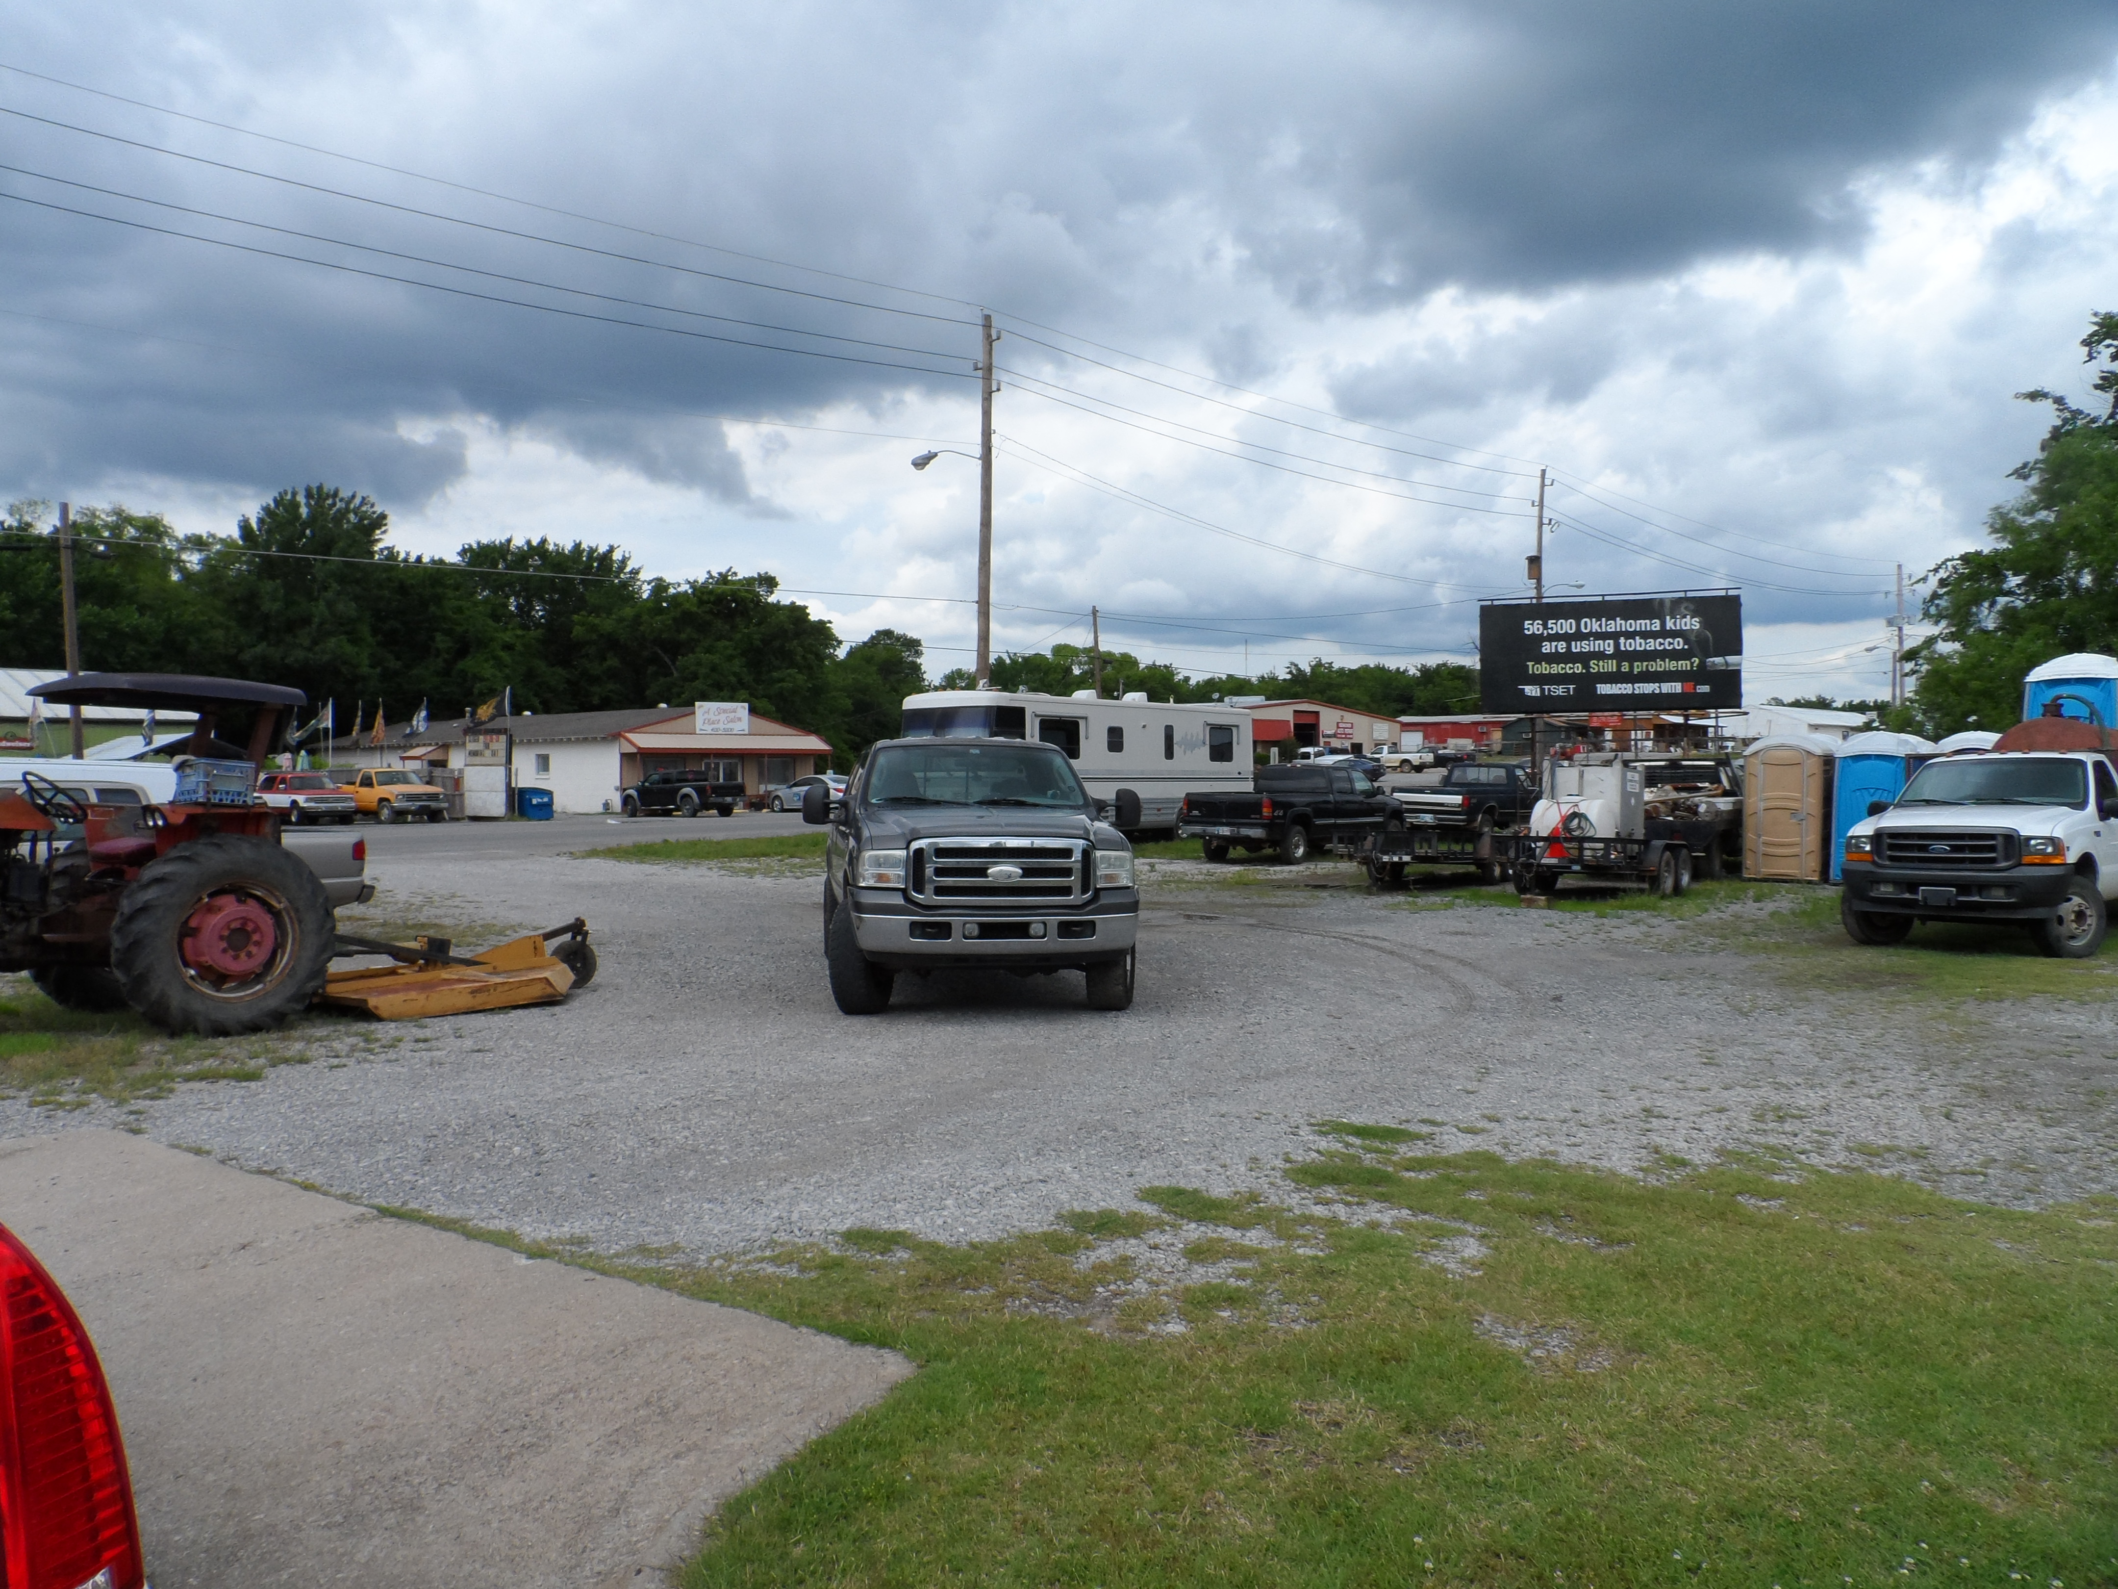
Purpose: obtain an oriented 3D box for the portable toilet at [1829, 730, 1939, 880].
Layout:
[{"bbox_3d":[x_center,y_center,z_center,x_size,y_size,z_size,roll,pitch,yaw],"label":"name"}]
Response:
[{"bbox_3d":[13.044,0.175,23.268,1.120,2.310,1.200,1,1,43],"label":"portable toilet"}]

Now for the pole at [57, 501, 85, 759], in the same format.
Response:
[{"bbox_3d":[-22.118,-2.667,32.961,0.270,7.720,0.270,-4,1,-44],"label":"pole"}]

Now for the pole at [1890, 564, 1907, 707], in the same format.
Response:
[{"bbox_3d":[43.800,-5.717,76.317,0.900,12.400,0.700,-1,1,-44],"label":"pole"}]

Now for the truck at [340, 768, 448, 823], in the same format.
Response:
[{"bbox_3d":[-22.882,0.020,49.699,5.200,1.820,1.950,1,1,40],"label":"truck"}]

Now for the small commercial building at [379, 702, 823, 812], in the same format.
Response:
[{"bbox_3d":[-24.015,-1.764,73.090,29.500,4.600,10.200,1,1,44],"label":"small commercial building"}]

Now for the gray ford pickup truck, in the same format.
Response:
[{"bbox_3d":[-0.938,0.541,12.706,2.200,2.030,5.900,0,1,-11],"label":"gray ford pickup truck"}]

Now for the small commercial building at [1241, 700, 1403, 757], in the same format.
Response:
[{"bbox_3d":[12.141,-4.172,107.845,20.000,5.100,16.000,0,1,-38],"label":"small commercial building"}]

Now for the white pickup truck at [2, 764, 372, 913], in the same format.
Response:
[{"bbox_3d":[-9.973,0.669,15.387,5.100,1.630,1.750,0,1,-26],"label":"white pickup truck"}]

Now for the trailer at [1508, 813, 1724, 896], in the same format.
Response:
[{"bbox_3d":[7.570,0.905,21.128,2.150,0.950,4.600,1,1,38],"label":"trailer"}]

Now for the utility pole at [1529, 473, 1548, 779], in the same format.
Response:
[{"bbox_3d":[17.116,-5.322,52.120,0.650,12.400,0.600,-1,1,-44],"label":"utility pole"}]

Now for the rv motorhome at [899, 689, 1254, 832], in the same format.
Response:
[{"bbox_3d":[0.746,-0.596,32.795,2.470,3.250,9.200,1,1,40],"label":"rv motorhome"}]

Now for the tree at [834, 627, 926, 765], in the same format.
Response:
[{"bbox_3d":[-11.549,-5.389,97.928,7.500,10.600,7.500,1,1,0],"label":"tree"}]

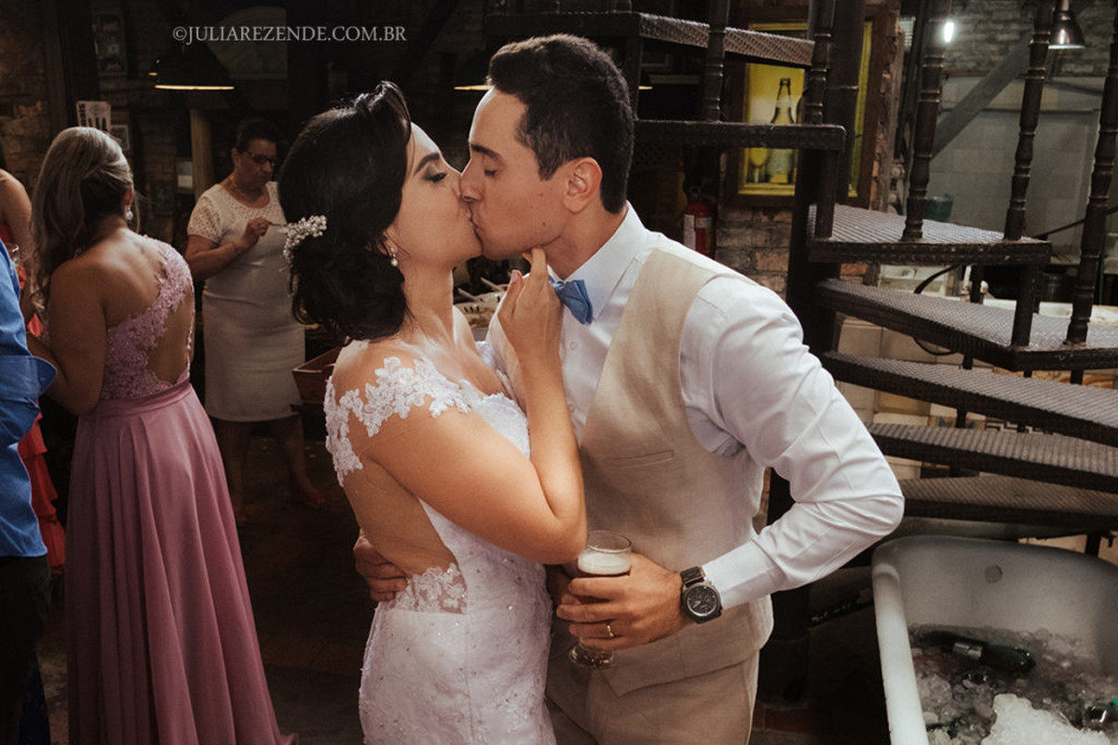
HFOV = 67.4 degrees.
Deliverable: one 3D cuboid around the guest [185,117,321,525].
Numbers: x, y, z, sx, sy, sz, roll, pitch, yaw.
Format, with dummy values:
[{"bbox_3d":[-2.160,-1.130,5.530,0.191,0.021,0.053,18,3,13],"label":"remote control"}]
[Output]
[{"bbox_3d":[-1.255,-0.196,3.470,0.420,1.640,0.500,13,18,43],"label":"guest"}]

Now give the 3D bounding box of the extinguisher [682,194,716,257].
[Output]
[{"bbox_3d":[0.586,-0.531,3.553,0.150,0.470,0.145,2,13,7],"label":"extinguisher"}]

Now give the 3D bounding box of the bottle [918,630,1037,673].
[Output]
[{"bbox_3d":[1.014,0.695,2.084,0.300,0.085,0.085,3,13,20],"label":"bottle"}]

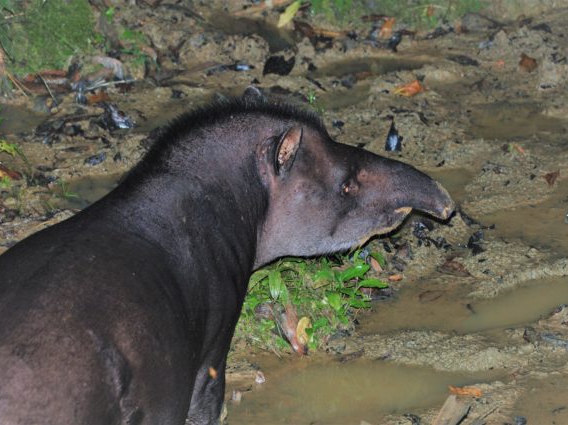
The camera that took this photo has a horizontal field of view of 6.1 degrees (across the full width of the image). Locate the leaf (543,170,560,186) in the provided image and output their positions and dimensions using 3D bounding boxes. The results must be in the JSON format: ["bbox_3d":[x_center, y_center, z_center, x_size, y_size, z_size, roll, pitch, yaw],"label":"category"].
[{"bbox_3d":[0.675,-0.086,13.449,0.047,0.020,0.055,0,19,0],"label":"leaf"}]

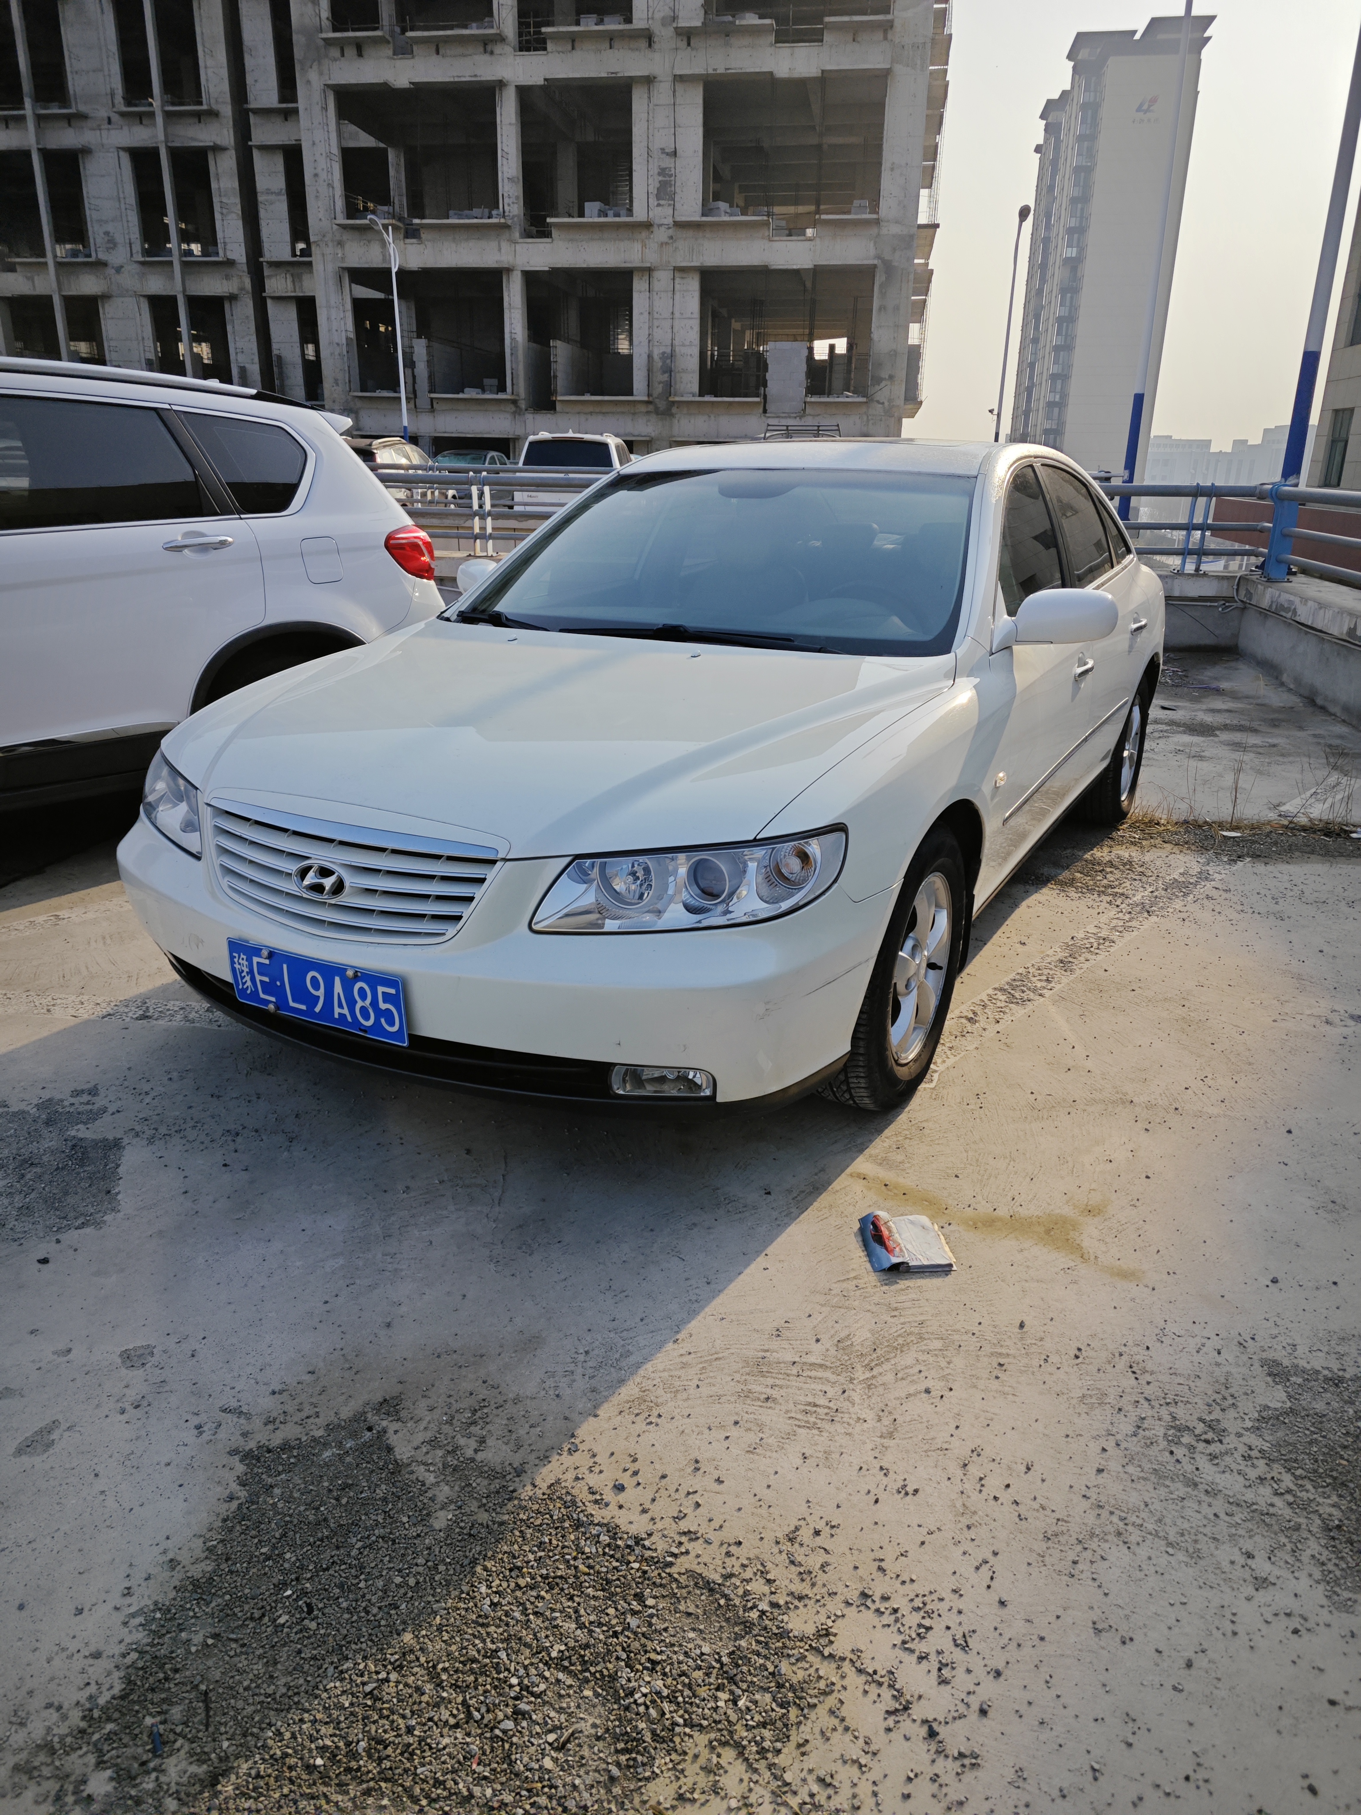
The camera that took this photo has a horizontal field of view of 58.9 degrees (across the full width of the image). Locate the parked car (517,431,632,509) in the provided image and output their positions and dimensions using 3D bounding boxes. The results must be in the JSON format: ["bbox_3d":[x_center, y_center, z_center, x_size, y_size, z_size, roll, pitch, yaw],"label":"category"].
[{"bbox_3d":[-1.802,-7.779,22.505,1.800,1.770,4.600,2,20,2],"label":"parked car"}]

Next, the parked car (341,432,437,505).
[{"bbox_3d":[-5.616,-7.482,21.672,1.820,1.690,4.500,2,20,3],"label":"parked car"}]

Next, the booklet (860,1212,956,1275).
[{"bbox_3d":[0.433,0.639,2.319,0.155,0.028,0.160,-1,20,-3],"label":"booklet"}]

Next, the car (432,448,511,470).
[{"bbox_3d":[-5.503,-10.979,31.444,1.780,1.490,4.550,1,20,2],"label":"car"}]

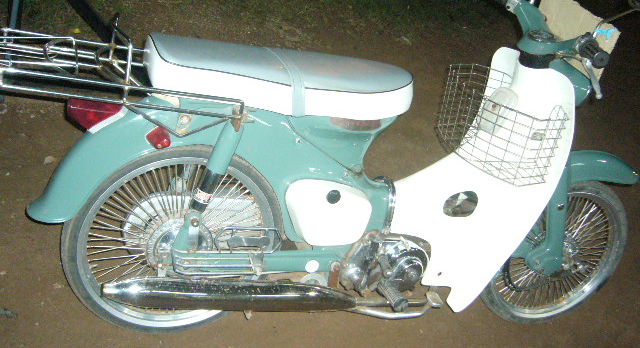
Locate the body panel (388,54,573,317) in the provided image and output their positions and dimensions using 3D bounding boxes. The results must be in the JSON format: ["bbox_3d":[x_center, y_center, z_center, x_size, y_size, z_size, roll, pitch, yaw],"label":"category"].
[{"bbox_3d":[0.330,-0.026,1.728,0.430,0.655,0.480,5,22,-24],"label":"body panel"}]

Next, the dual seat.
[{"bbox_3d":[-0.072,-0.217,1.472,0.650,0.110,0.250,5,22,-24],"label":"dual seat"}]

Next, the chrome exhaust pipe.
[{"bbox_3d":[-0.177,0.279,1.470,0.609,0.084,0.086,8,21,-25],"label":"chrome exhaust pipe"}]

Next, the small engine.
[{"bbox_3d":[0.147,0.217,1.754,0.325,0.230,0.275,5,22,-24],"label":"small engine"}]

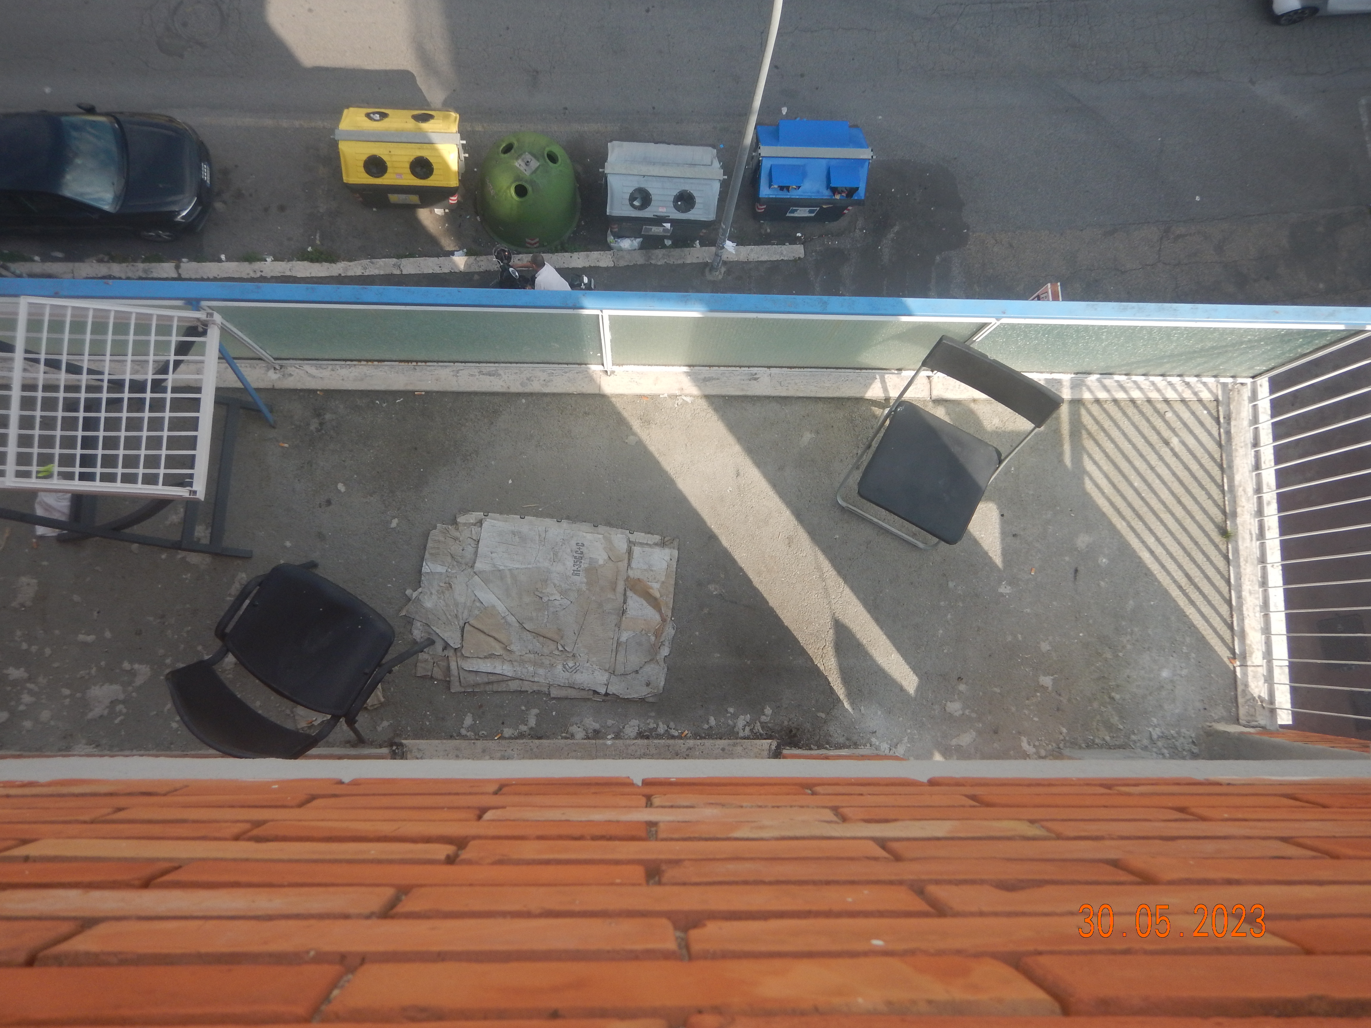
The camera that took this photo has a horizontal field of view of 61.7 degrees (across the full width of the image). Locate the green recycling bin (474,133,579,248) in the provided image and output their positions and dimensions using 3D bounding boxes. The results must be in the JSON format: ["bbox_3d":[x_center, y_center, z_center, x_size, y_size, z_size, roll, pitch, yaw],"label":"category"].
[{"bbox_3d":[-2.401,-5.012,17.471,1.650,1.550,1.650,1,84,-6],"label":"green recycling bin"}]

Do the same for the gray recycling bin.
[{"bbox_3d":[-0.389,-4.927,17.608,1.730,1.660,1.180,3,84,-6],"label":"gray recycling bin"}]

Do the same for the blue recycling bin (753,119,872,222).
[{"bbox_3d":[1.871,-5.262,17.858,1.730,1.660,1.200,1,84,-6],"label":"blue recycling bin"}]

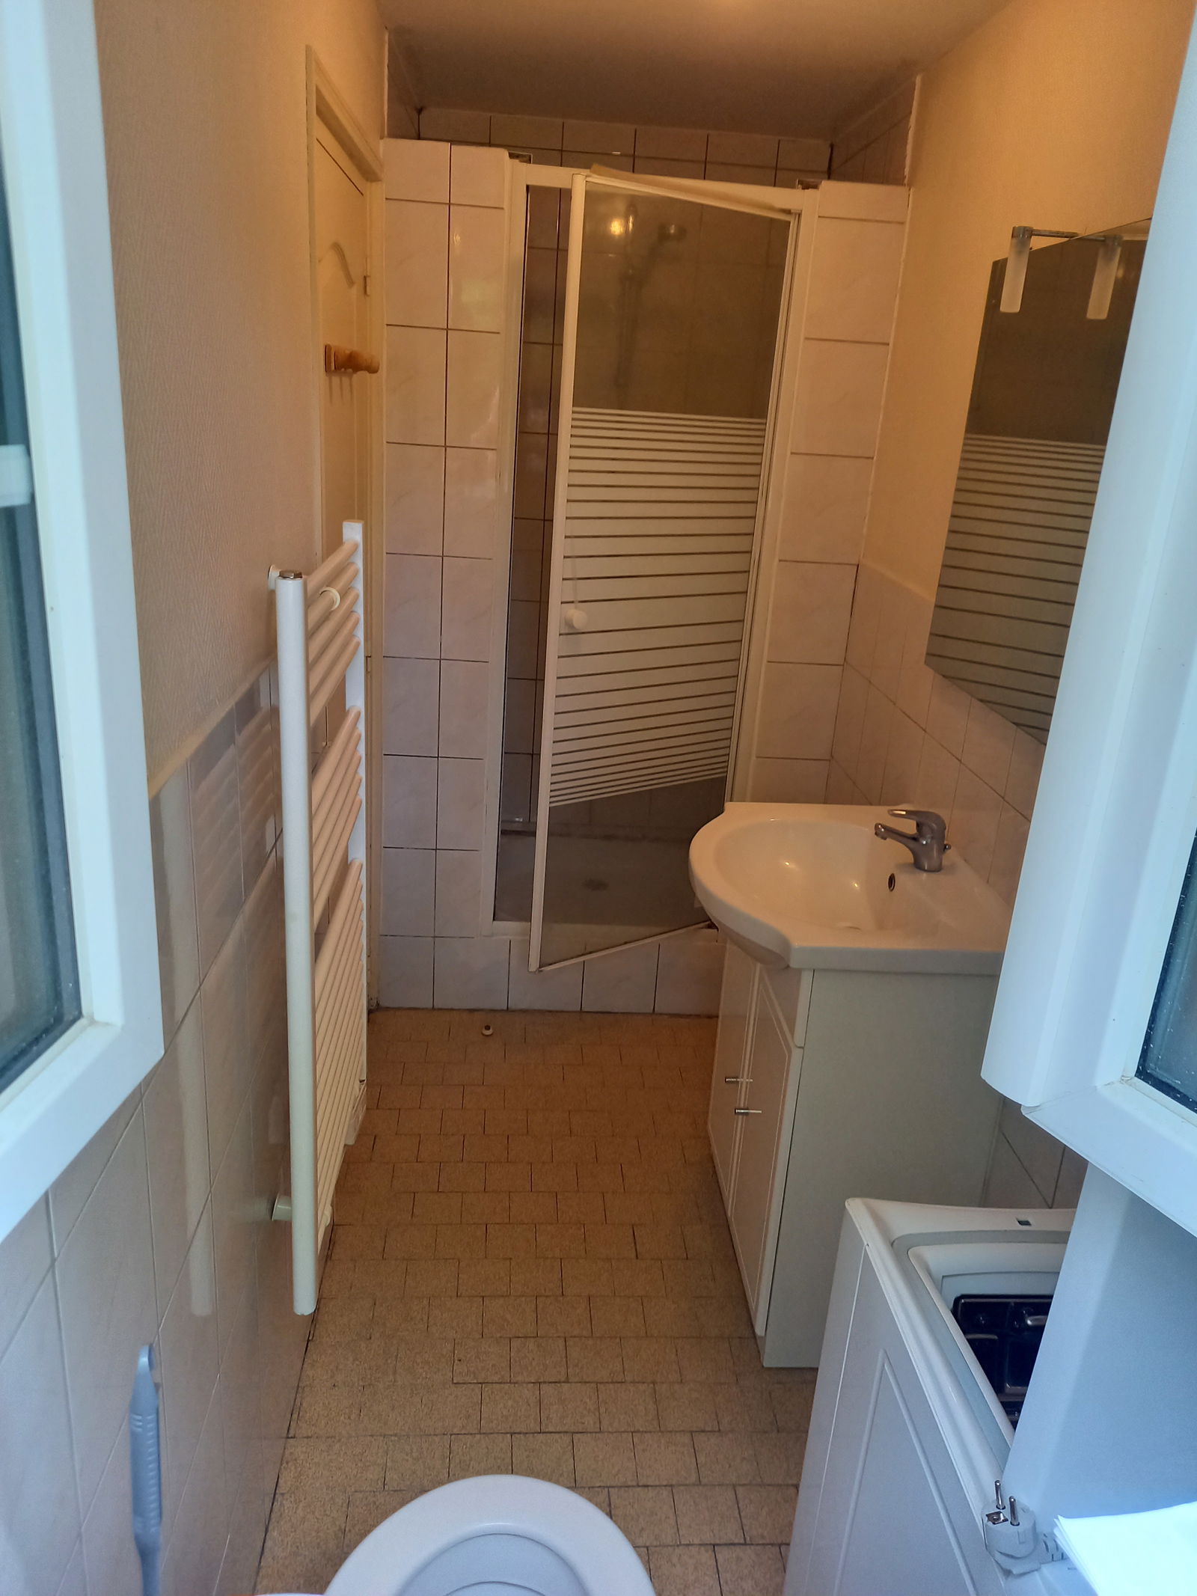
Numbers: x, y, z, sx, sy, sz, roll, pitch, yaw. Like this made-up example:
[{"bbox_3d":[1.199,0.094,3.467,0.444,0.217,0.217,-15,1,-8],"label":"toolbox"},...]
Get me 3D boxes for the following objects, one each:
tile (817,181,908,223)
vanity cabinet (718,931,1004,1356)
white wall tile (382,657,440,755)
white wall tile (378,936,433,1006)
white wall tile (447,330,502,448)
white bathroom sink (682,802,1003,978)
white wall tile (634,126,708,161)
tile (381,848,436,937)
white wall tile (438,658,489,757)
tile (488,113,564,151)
[{"bbox_3d":[0.583,-1.319,2.556,0.198,0.071,0.010,2,19,-5],"label":"tile"},{"bbox_3d":[0.468,0.548,2.227,0.362,0.801,0.603,2,20,-5],"label":"vanity cabinet"},{"bbox_3d":[-0.462,-0.223,2.853,0.138,0.250,0.010,2,19,-5],"label":"white wall tile"},{"bbox_3d":[-0.515,0.467,3.103,0.145,0.216,0.010,2,19,-5],"label":"white wall tile"},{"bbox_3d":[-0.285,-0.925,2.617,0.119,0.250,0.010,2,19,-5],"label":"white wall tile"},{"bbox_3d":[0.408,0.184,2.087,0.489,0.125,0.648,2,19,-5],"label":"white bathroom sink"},{"bbox_3d":[0.205,-1.842,3.251,0.201,0.075,0.010,2,20,-5],"label":"white wall tile"},{"bbox_3d":[-0.496,0.247,3.018,0.141,0.250,0.010,2,19,-5],"label":"tile"},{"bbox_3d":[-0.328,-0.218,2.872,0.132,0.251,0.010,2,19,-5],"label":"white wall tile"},{"bbox_3d":[-0.199,-1.841,3.192,0.202,0.068,0.010,2,19,-5],"label":"tile"}]

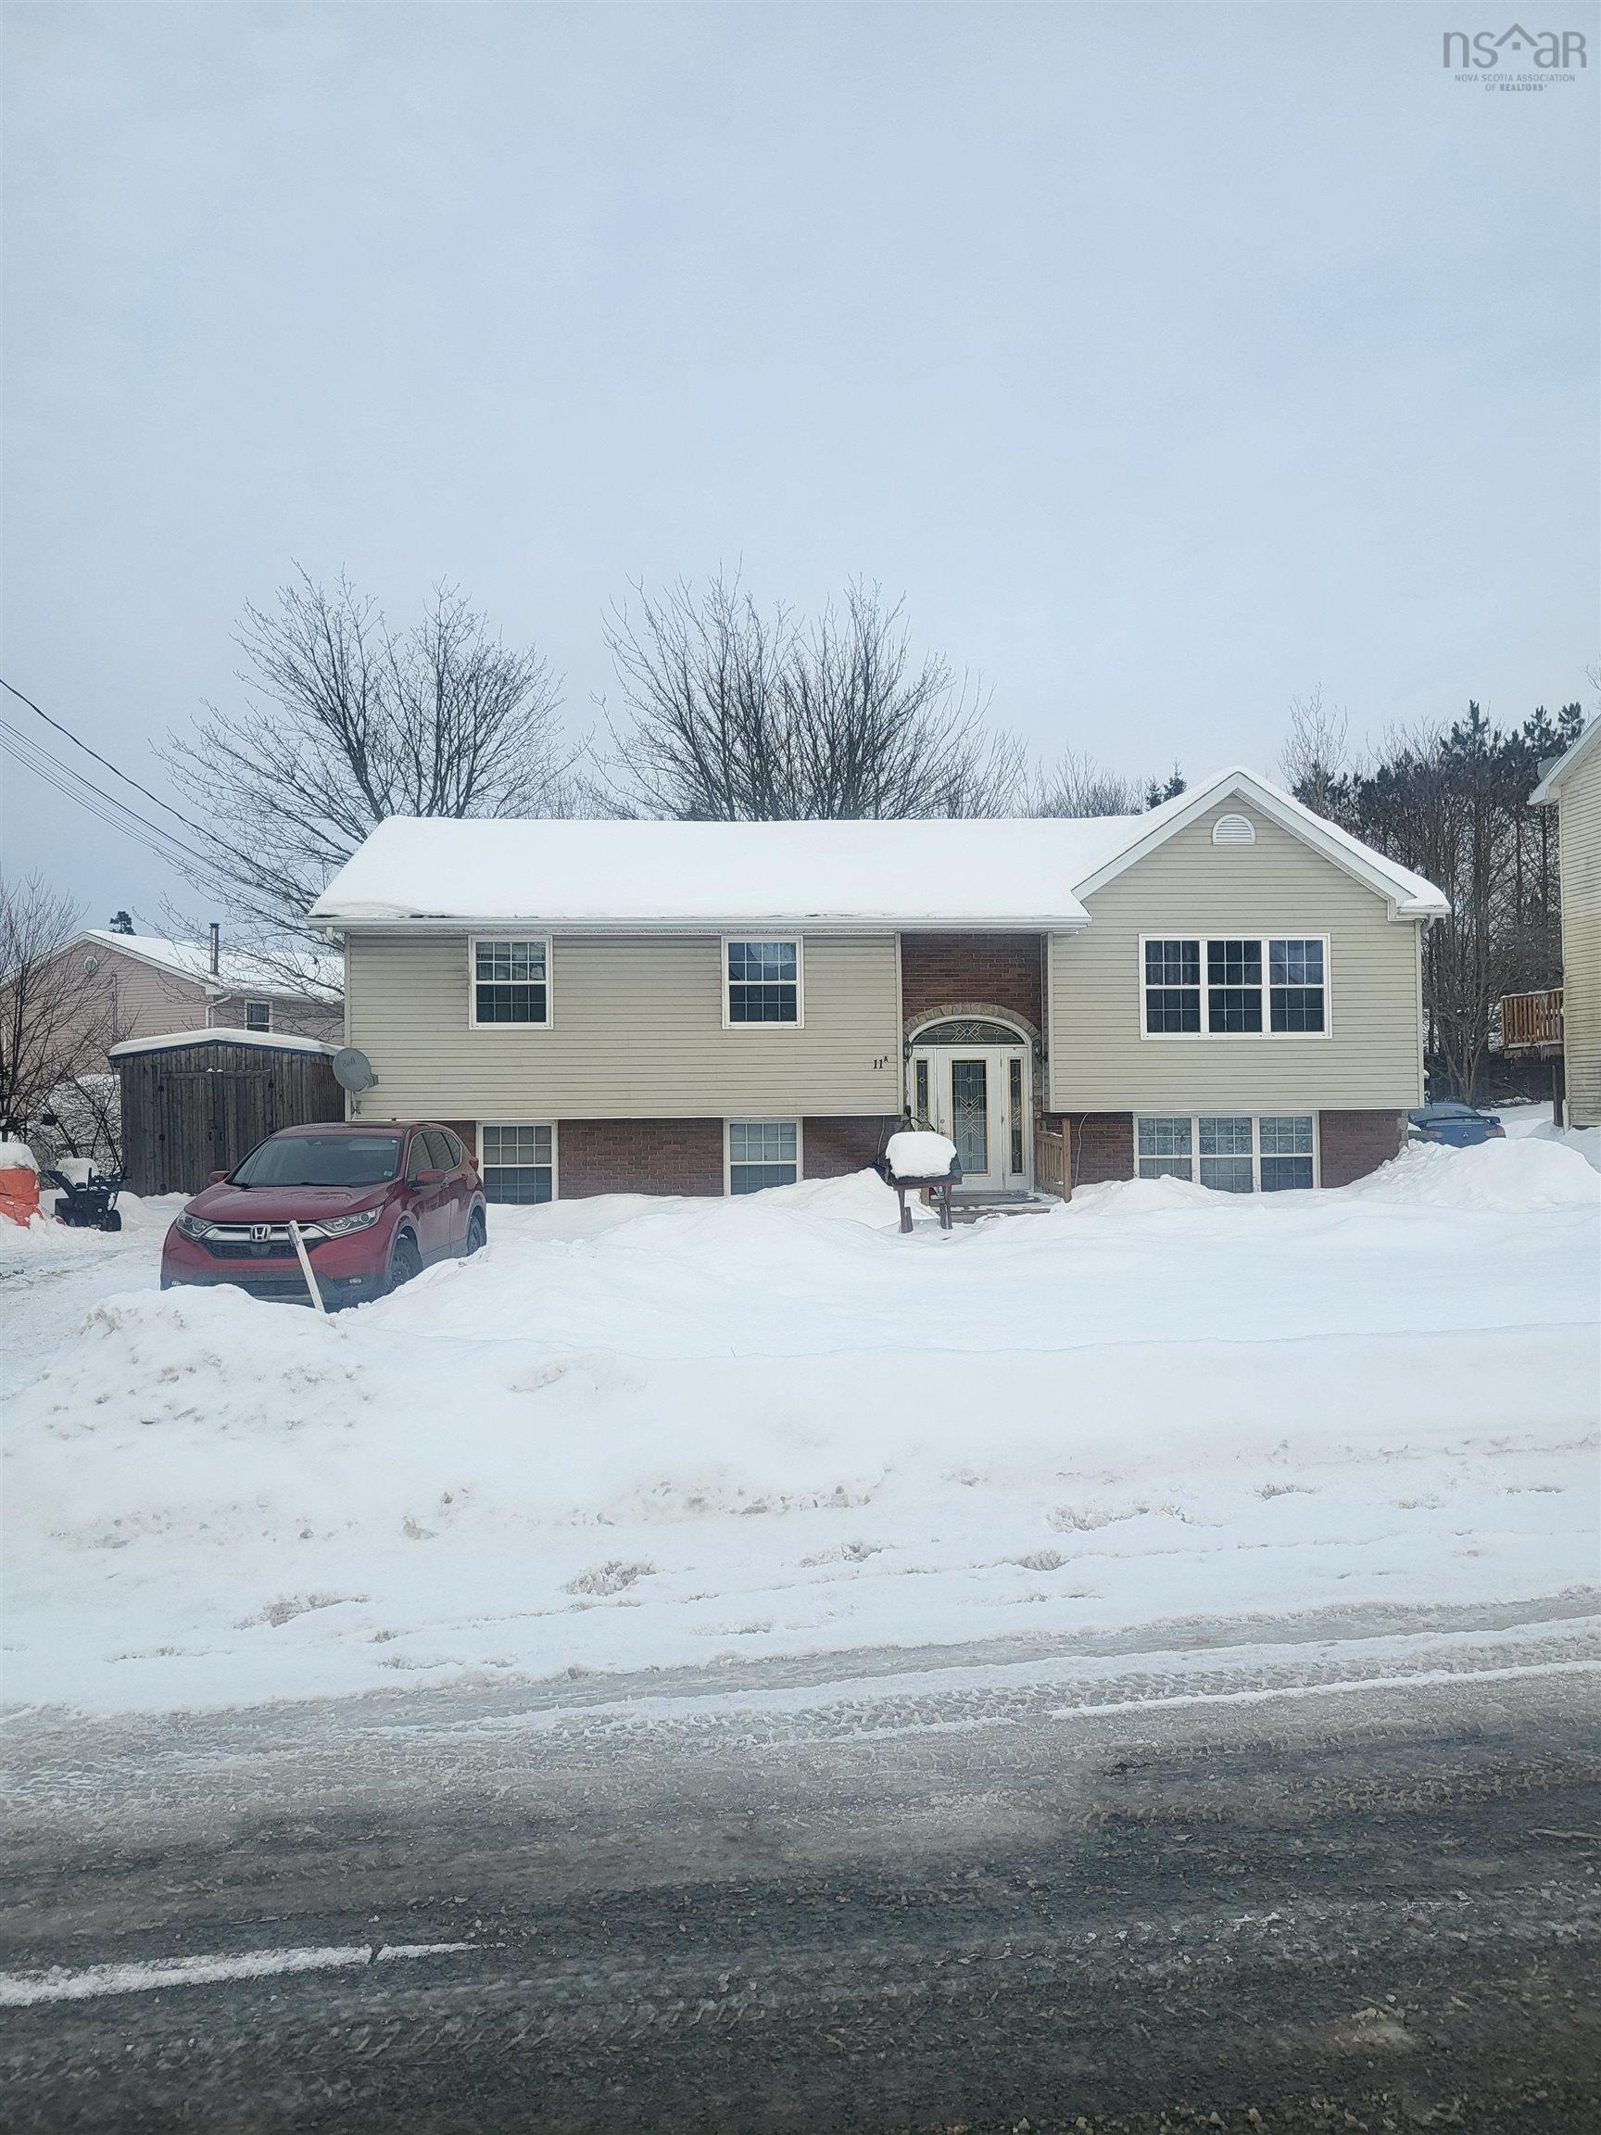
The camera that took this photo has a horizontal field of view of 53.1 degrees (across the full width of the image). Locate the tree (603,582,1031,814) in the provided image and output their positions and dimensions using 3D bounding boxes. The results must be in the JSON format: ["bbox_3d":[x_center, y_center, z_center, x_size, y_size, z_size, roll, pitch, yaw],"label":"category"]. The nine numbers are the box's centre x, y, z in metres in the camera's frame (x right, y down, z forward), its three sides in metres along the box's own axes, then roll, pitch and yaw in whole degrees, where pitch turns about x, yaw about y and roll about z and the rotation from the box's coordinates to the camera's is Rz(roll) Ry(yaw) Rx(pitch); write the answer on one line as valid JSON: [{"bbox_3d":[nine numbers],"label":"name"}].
[{"bbox_3d":[0.286,-4.315,36.324,9.720,13.510,9.230,-1,-1,-4],"label":"tree"}]

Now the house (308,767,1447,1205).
[{"bbox_3d":[0.952,-0.905,26.193,15.330,6.050,9.700,-1,-1,-4],"label":"house"}]

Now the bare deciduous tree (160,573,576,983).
[{"bbox_3d":[-9.068,-3.950,33.833,8.740,12.860,8.470,-1,-1,-4],"label":"bare deciduous tree"}]

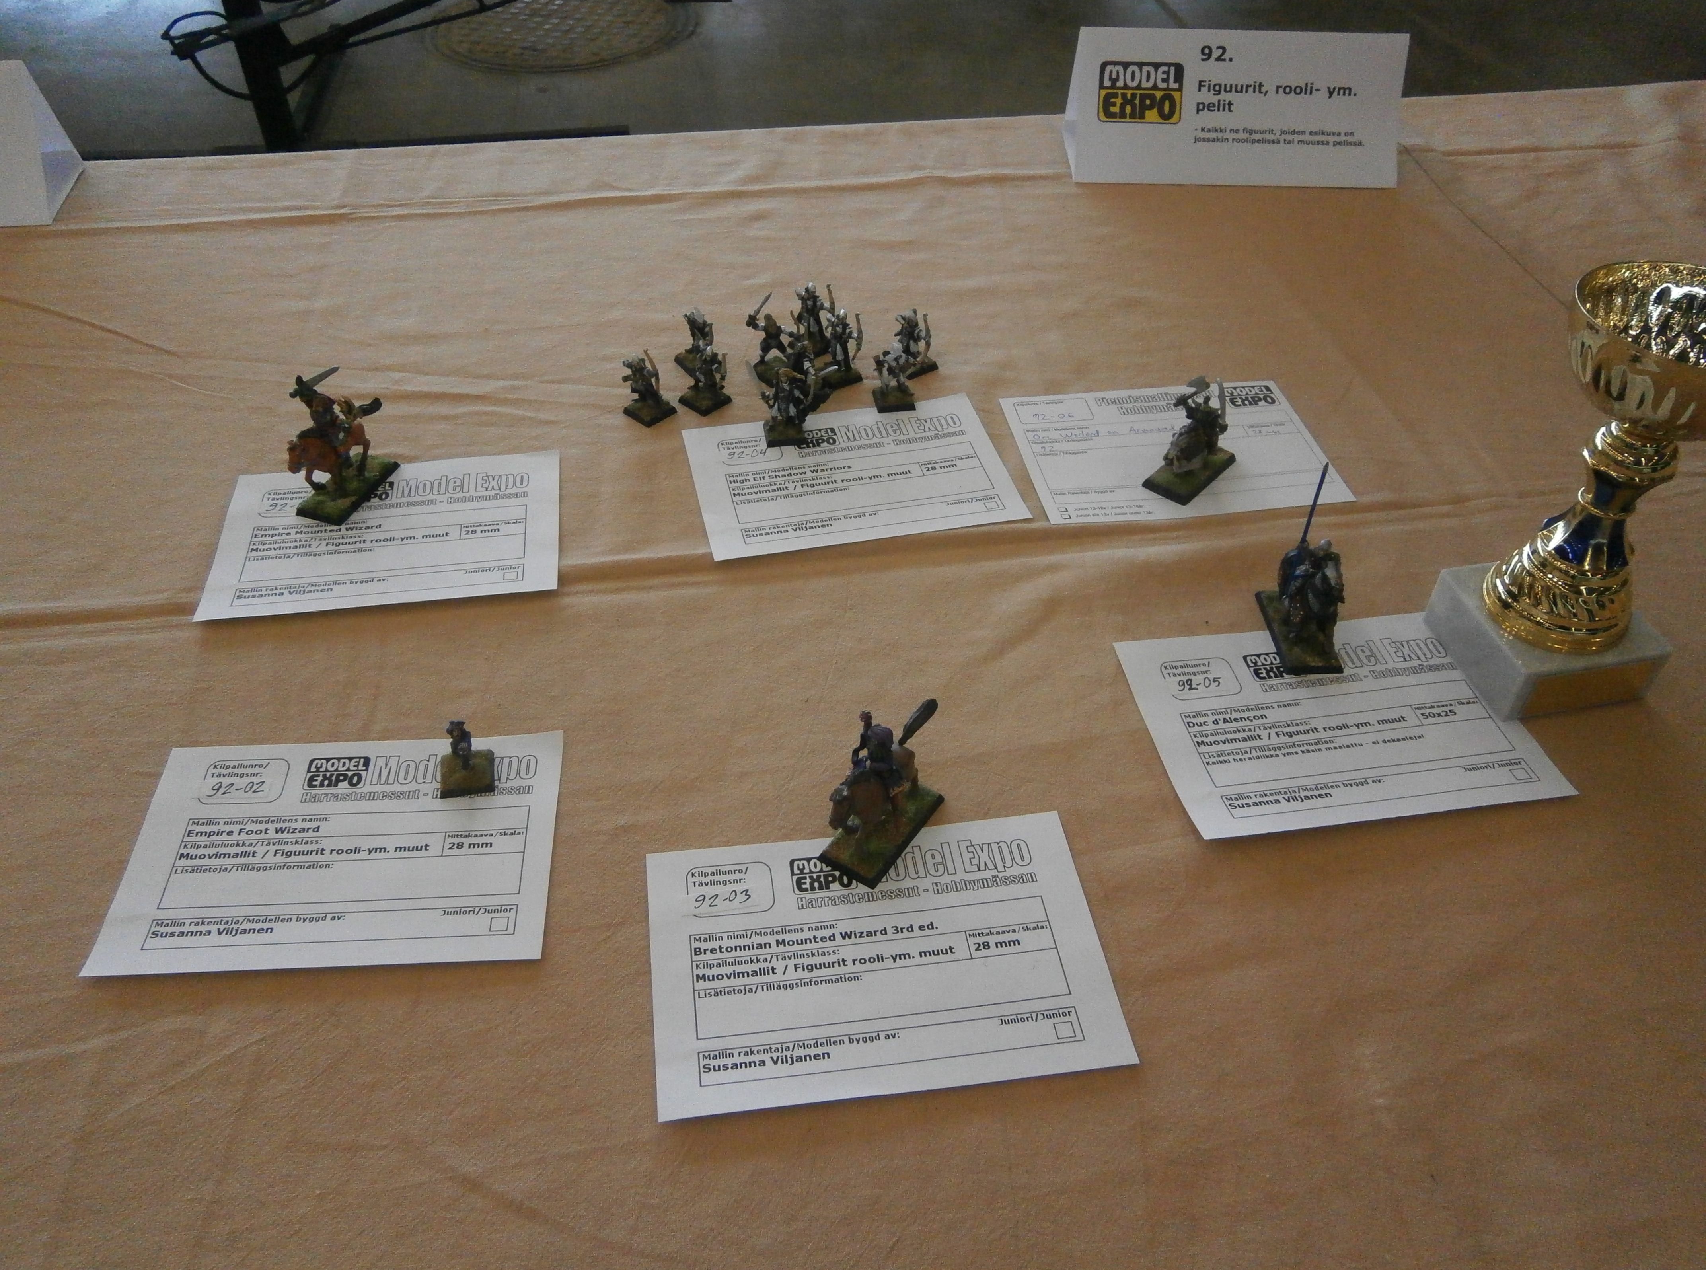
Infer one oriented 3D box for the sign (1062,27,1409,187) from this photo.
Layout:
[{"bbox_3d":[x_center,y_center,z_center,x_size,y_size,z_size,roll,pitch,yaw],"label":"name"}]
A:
[{"bbox_3d":[0.252,-0.354,0.843,0.211,0.083,0.084,1,45,-1],"label":"sign"}]

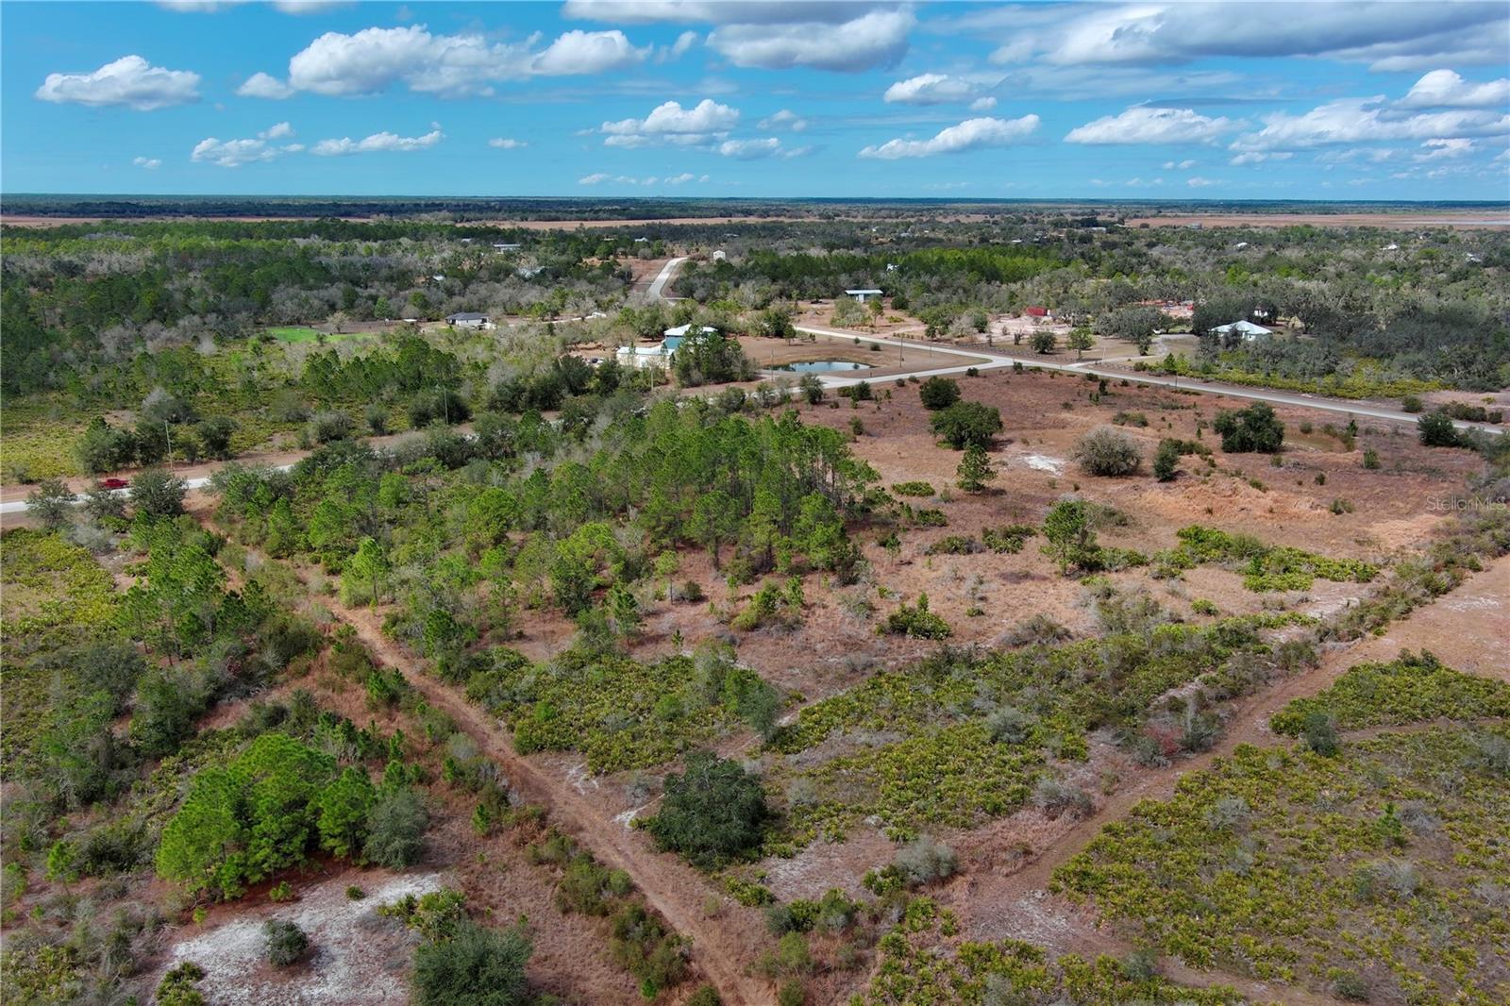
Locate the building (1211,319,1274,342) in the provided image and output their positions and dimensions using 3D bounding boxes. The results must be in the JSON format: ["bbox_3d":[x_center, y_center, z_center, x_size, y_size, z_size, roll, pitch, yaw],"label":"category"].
[{"bbox_3d":[190.231,-67.308,476.132,16.500,7.000,16.500,-10,18,-36],"label":"building"}]

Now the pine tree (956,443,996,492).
[{"bbox_3d":[41.932,-6.555,229.822,7.200,9.600,7.200,0,14,0],"label":"pine tree"}]

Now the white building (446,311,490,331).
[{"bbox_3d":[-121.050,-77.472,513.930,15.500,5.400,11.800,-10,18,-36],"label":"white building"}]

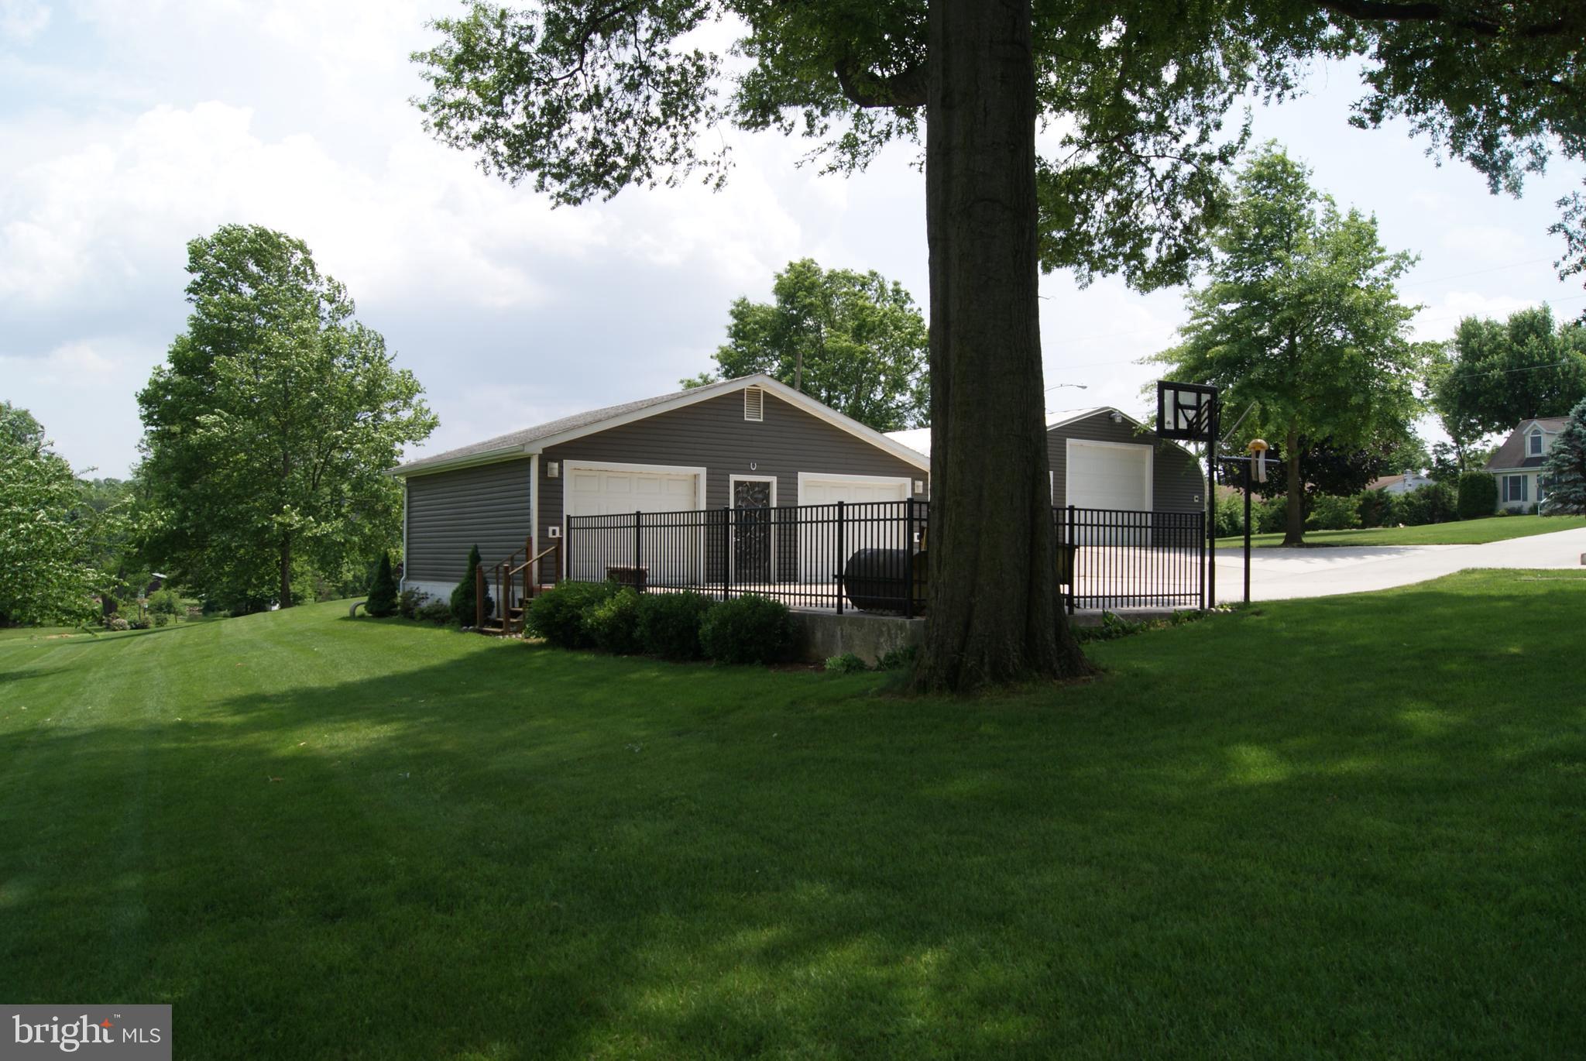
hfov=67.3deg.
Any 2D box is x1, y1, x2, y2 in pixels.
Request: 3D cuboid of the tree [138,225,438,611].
[{"bbox_3d":[-16.529,-3.664,39.000,9.600,12.667,9.800,1,-2,-35],"label":"tree"}]

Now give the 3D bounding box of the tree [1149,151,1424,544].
[{"bbox_3d":[15.373,-5.729,36.800,8.500,12.300,8.400,0,-1,0],"label":"tree"}]

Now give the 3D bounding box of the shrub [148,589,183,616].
[{"bbox_3d":[-26.930,3.160,51.000,1.500,1.350,1.400,0,-1,0],"label":"shrub"}]

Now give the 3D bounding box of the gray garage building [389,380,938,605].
[{"bbox_3d":[-2.932,-0.664,26.829,9.884,4.650,8.181,1,-2,-35],"label":"gray garage building"}]

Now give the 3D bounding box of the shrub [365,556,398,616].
[{"bbox_3d":[-9.085,1.205,26.300,0.760,1.420,0.760,0,-1,0],"label":"shrub"}]

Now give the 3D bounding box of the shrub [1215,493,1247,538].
[{"bbox_3d":[17.332,-0.587,47.000,1.600,1.810,1.600,1,-2,-35],"label":"shrub"}]

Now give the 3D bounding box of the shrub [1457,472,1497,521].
[{"bbox_3d":[39.020,-1.983,68.000,2.400,2.760,2.300,0,-1,0],"label":"shrub"}]

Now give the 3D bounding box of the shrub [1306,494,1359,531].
[{"bbox_3d":[24.405,-0.786,54.000,2.100,1.743,2.400,1,-2,-35],"label":"shrub"}]

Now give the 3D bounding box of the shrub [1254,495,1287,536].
[{"bbox_3d":[19.303,-0.625,48.000,1.600,1.600,1.500,0,-1,0],"label":"shrub"}]

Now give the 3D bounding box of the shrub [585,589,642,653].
[{"bbox_3d":[-2.454,1.234,16.500,0.920,0.868,0.920,0,-1,0],"label":"shrub"}]

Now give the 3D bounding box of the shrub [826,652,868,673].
[{"bbox_3d":[0.585,1.433,12.950,0.420,0.204,0.460,1,-2,-35],"label":"shrub"}]

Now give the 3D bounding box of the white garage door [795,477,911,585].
[{"bbox_3d":[1.316,-0.011,24.834,2.930,2.200,0.130,1,-2,-36],"label":"white garage door"}]

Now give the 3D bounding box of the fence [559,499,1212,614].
[{"bbox_3d":[0.792,0.392,17.310,4.940,1.334,8.600,1,-2,-35],"label":"fence"}]

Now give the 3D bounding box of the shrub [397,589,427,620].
[{"bbox_3d":[-7.954,1.517,24.900,0.650,0.680,0.650,0,-1,0],"label":"shrub"}]

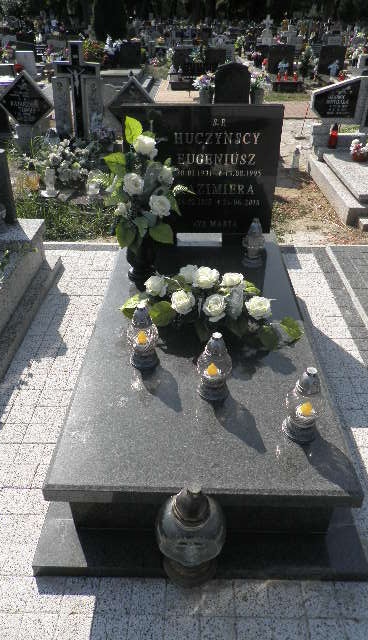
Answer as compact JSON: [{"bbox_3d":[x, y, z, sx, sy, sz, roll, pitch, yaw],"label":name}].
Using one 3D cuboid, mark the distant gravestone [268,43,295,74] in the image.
[{"bbox_3d":[2.242,-5.924,10.139,0.600,0.600,0.150,1,35,1],"label":"distant gravestone"}]

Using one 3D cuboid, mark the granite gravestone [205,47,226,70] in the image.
[{"bbox_3d":[0.735,-5.999,10.256,0.500,0.480,0.140,1,35,1],"label":"granite gravestone"}]

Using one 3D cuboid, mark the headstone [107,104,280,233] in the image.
[{"bbox_3d":[0.091,-0.812,2.454,0.822,0.683,0.073,1,35,1],"label":"headstone"}]

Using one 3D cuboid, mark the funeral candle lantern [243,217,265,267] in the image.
[{"bbox_3d":[0.380,-0.413,2.334,0.117,0.254,0.117,1,35,1],"label":"funeral candle lantern"}]

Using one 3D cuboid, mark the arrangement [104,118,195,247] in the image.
[{"bbox_3d":[-0.144,-0.559,1.866,0.340,0.530,0.260,1,35,1],"label":"arrangement"}]

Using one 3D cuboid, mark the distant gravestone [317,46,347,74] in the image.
[{"bbox_3d":[3.292,-5.796,9.904,0.641,0.587,0.080,1,35,1],"label":"distant gravestone"}]

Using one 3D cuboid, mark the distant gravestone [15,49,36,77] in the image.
[{"bbox_3d":[-2.982,-4.848,8.494,0.360,0.530,0.140,1,35,1],"label":"distant gravestone"}]

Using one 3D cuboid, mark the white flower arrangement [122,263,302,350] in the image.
[{"bbox_3d":[0.109,-0.067,1.836,0.752,0.263,0.394,1,35,1],"label":"white flower arrangement"}]

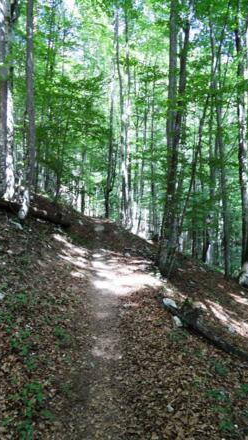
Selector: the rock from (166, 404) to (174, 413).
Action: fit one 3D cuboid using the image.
[{"bbox_3d":[0.360,1.493,2.416,0.058,0.045,0.055,1,1,9],"label":"rock"}]

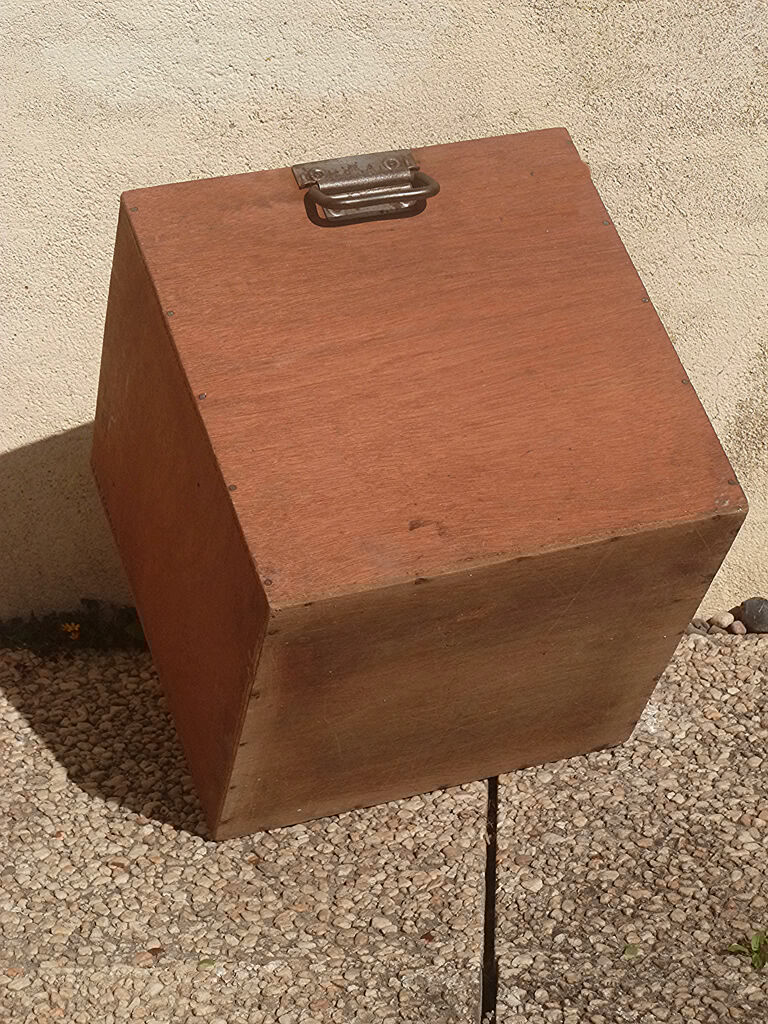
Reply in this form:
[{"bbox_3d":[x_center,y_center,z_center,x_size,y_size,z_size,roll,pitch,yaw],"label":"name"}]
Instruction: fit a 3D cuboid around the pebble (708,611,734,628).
[{"bbox_3d":[0.354,0.113,2.480,0.027,0.018,0.021,-4,21,0],"label":"pebble"}]

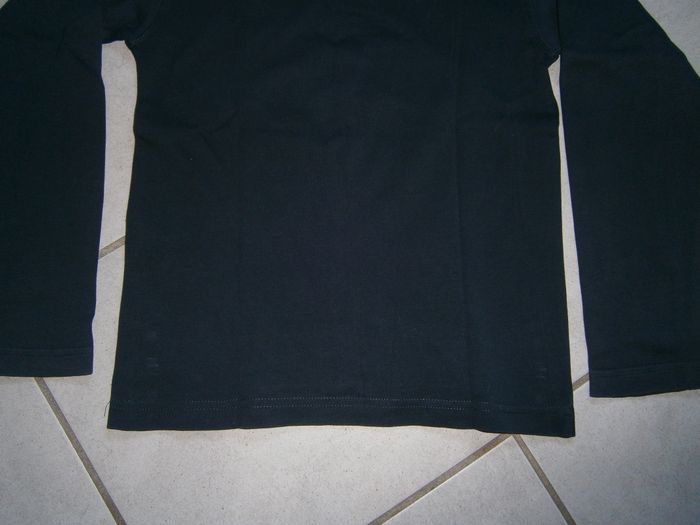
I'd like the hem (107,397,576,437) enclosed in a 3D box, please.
[{"bbox_3d":[0.001,0.133,0.452,0.405,0.009,0.031,2,83,-5],"label":"hem"}]

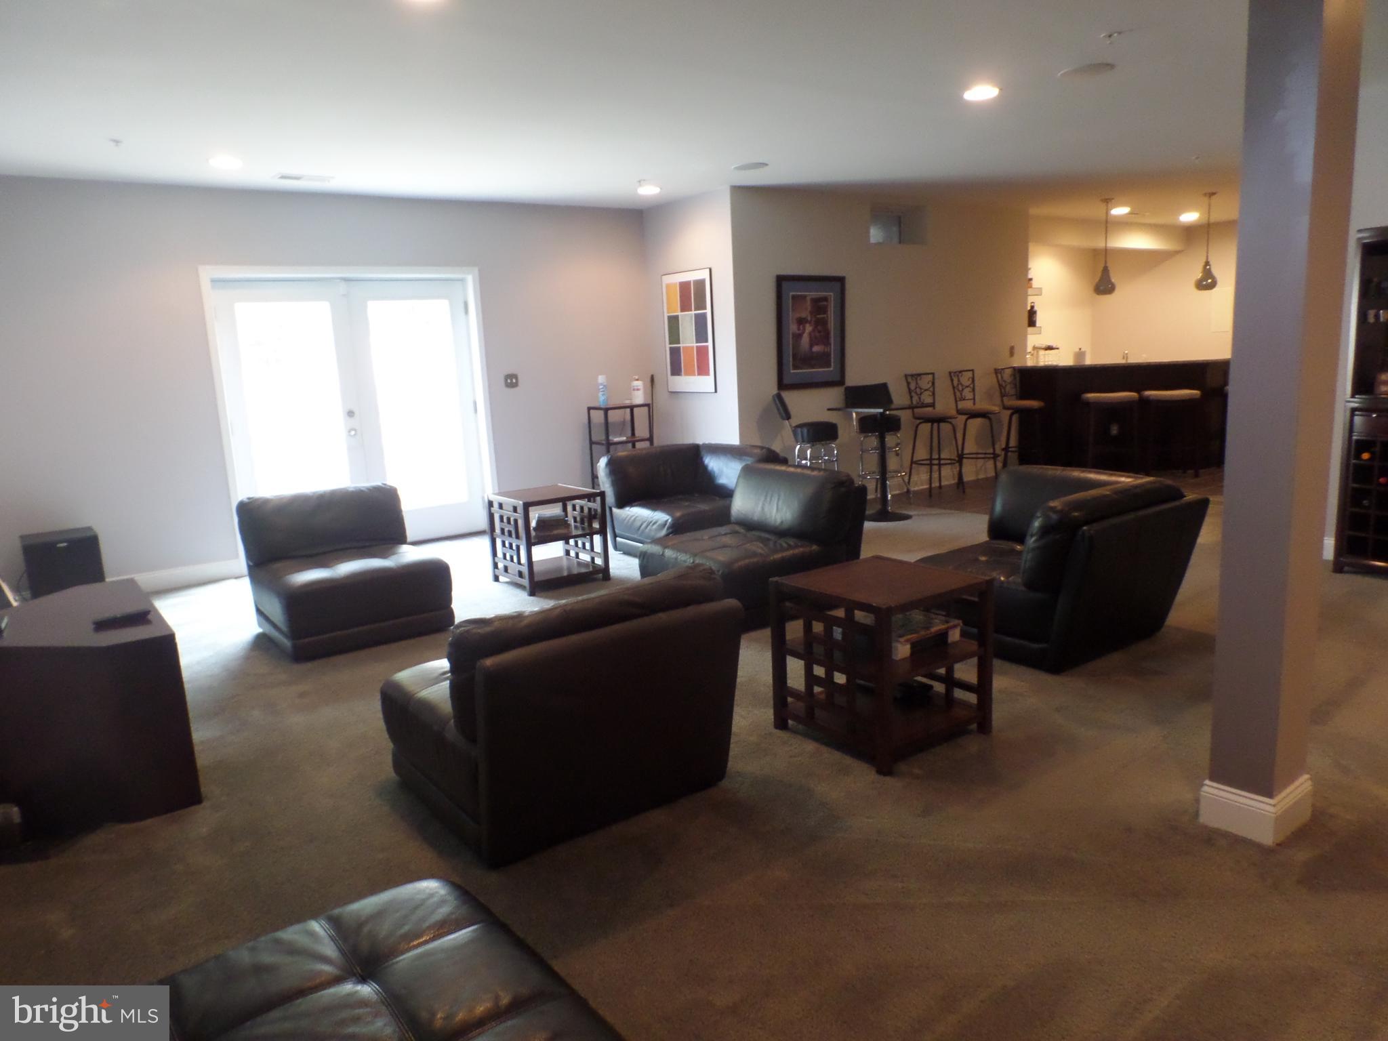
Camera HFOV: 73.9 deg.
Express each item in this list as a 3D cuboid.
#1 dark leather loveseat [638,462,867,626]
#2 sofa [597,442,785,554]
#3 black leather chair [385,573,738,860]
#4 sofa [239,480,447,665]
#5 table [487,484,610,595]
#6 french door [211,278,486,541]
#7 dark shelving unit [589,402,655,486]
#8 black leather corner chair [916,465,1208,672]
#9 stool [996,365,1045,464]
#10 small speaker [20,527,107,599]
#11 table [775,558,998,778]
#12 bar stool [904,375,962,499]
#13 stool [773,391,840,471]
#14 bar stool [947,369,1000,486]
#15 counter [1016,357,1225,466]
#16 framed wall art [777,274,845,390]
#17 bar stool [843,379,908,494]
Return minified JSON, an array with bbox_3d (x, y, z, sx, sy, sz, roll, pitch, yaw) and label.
[{"bbox_3d":[0.318,0.102,5.228,1.005,0.731,0.852,-10,13,-34],"label":"dark leather loveseat"},{"bbox_3d":[-0.019,-0.161,6.696,0.970,0.720,0.960,-10,12,-34],"label":"sofa"},{"bbox_3d":[-0.470,0.532,3.098,0.859,0.731,0.991,-10,13,-34],"label":"black leather chair"},{"bbox_3d":[-1.937,0.234,5.146,0.859,0.731,1.001,-10,13,-34],"label":"sofa"},{"bbox_3d":[-0.930,0.107,5.896,0.550,0.568,0.550,-10,12,-34],"label":"table"},{"bbox_3d":[-2.506,-0.778,7.013,1.860,2.050,0.100,-10,12,-34],"label":"french door"},{"bbox_3d":[-0.608,-0.504,8.056,0.460,0.970,0.340,-10,12,-34],"label":"dark shelving unit"},{"bbox_3d":[1.712,0.179,4.412,0.980,0.731,0.970,-10,13,-34],"label":"black leather corner chair"},{"bbox_3d":[3.257,-0.973,9.225,0.430,1.110,0.470,-12,14,-41],"label":"stool"},{"bbox_3d":[-3.870,0.335,5.686,0.375,0.480,0.410,-10,12,-34],"label":"small speaker"},{"bbox_3d":[0.668,0.487,3.325,0.540,0.573,0.540,-10,12,-34],"label":"table"},{"bbox_3d":[2.208,-0.792,8.460,0.420,1.110,0.460,-10,12,-34],"label":"bar stool"},{"bbox_3d":[0.934,-0.533,7.634,0.550,1.055,0.430,-3,10,1],"label":"stool"},{"bbox_3d":[2.721,-0.884,8.893,0.430,1.110,0.470,-12,14,-41],"label":"bar stool"},{"bbox_3d":[4.537,-1.064,9.417,2.350,1.090,0.850,-2,10,8],"label":"counter"},{"bbox_3d":[0.995,-1.577,7.768,0.765,0.930,0.040,-10,12,-34],"label":"framed wall art"},{"bbox_3d":[1.595,-0.648,8.077,0.430,1.055,0.530,-7,11,-20],"label":"bar stool"}]

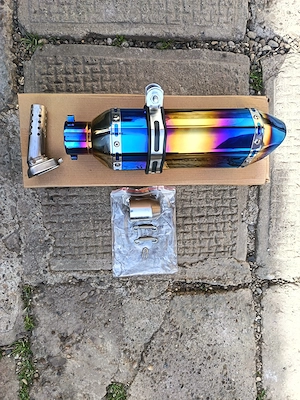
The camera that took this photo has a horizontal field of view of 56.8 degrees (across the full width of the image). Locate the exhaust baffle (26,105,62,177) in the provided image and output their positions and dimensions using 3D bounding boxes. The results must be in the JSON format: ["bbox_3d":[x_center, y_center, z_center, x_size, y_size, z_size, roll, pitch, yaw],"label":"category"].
[{"bbox_3d":[-0.176,-0.099,0.474,0.057,0.055,0.125,5,92,-5],"label":"exhaust baffle"}]

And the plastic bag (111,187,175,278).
[{"bbox_3d":[-0.009,0.072,0.609,0.144,0.042,0.197,-1,93,-5],"label":"plastic bag"}]

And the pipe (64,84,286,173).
[{"bbox_3d":[0.046,-0.118,0.469,0.372,0.102,0.144,-1,93,-5],"label":"pipe"}]

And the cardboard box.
[{"bbox_3d":[-0.005,-0.112,0.569,0.462,0.105,0.167,-1,93,-5],"label":"cardboard box"}]

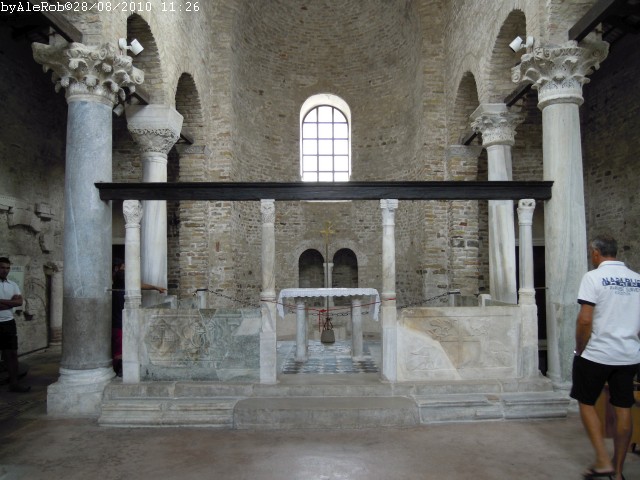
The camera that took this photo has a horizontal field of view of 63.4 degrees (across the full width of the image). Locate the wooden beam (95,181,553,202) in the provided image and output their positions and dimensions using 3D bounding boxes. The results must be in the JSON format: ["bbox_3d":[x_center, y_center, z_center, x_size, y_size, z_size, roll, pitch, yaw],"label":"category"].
[{"bbox_3d":[0.038,-0.514,5.615,4.871,0.183,0.208,0,-2,0],"label":"wooden beam"}]

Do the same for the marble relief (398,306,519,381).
[{"bbox_3d":[1.455,1.106,5.493,1.257,0.807,0.100,0,-2,1],"label":"marble relief"}]

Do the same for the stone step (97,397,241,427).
[{"bbox_3d":[-1.482,1.736,5.213,1.341,0.220,0.320,0,-2,1],"label":"stone step"}]

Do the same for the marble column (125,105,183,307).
[{"bbox_3d":[-2.582,-0.098,8.052,0.682,3.794,0.682,0,-2,0],"label":"marble column"}]

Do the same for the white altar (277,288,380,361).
[{"bbox_3d":[0.120,1.107,6.901,1.275,0.909,0.771,0,-2,0],"label":"white altar"}]

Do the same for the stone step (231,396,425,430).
[{"bbox_3d":[0.070,1.733,5.179,1.748,0.210,0.410,0,-2,1],"label":"stone step"}]

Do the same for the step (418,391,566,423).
[{"bbox_3d":[1.768,1.748,5.415,1.541,0.212,0.395,0,-2,0],"label":"step"}]

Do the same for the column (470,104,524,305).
[{"bbox_3d":[2.838,-0.098,8.052,0.662,3.794,0.662,0,-2,0],"label":"column"}]

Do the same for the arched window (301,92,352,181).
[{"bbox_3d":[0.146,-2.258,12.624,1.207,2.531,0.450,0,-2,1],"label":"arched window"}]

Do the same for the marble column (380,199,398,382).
[{"bbox_3d":[0.748,0.525,5.505,0.190,1.929,0.190,0,-2,1],"label":"marble column"}]

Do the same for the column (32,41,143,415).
[{"bbox_3d":[-2.648,-0.101,5.896,0.790,3.943,0.790,0,-2,0],"label":"column"}]

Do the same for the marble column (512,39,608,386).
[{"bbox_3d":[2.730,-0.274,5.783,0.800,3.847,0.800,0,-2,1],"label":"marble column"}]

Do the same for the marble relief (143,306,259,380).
[{"bbox_3d":[-1.280,1.123,5.546,1.275,0.781,0.109,0,-2,0],"label":"marble relief"}]

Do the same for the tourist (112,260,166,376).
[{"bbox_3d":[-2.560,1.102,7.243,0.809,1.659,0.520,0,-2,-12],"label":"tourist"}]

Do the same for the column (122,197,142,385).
[{"bbox_3d":[-2.018,0.539,5.538,0.190,1.930,0.190,0,-2,1],"label":"column"}]

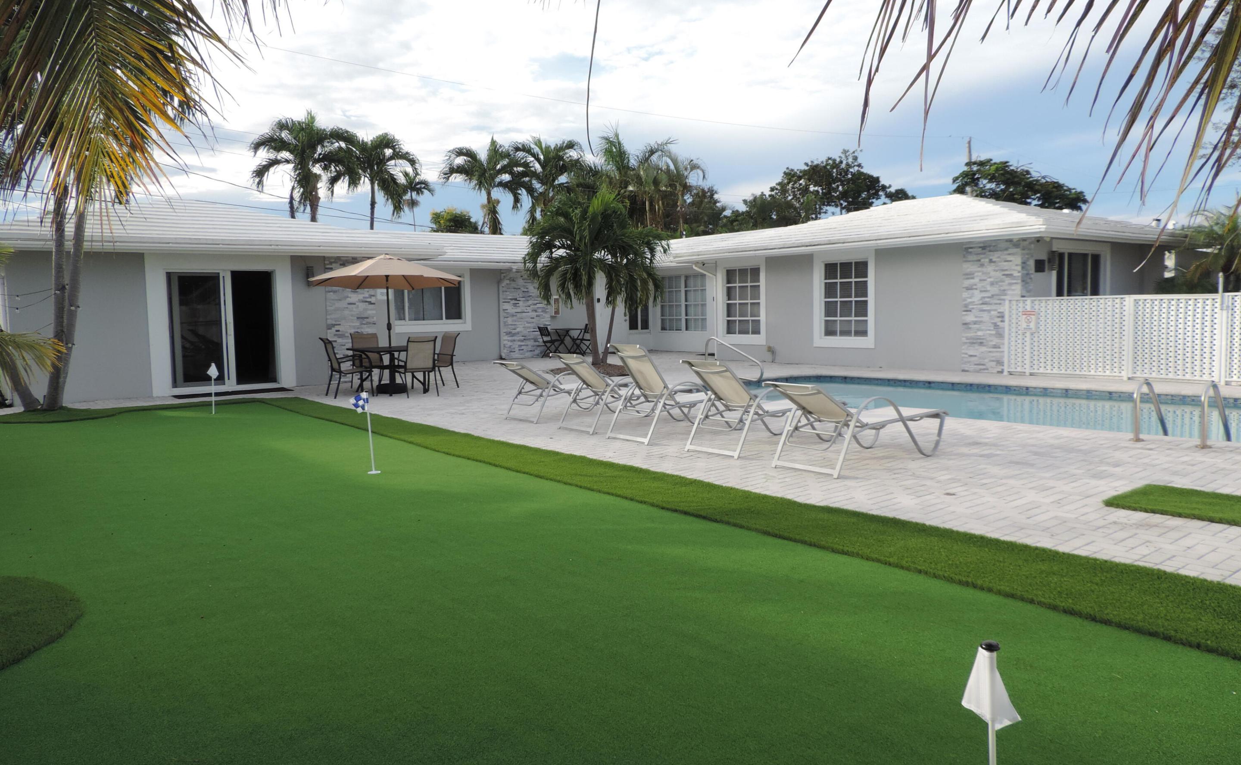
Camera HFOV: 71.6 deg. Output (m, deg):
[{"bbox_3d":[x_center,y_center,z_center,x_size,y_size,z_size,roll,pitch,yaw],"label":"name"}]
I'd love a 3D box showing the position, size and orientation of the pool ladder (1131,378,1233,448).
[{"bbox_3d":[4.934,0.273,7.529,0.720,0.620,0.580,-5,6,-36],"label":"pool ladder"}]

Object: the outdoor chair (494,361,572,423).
[{"bbox_3d":[-0.704,0.074,10.842,1.720,0.715,0.650,-5,6,-38],"label":"outdoor chair"}]

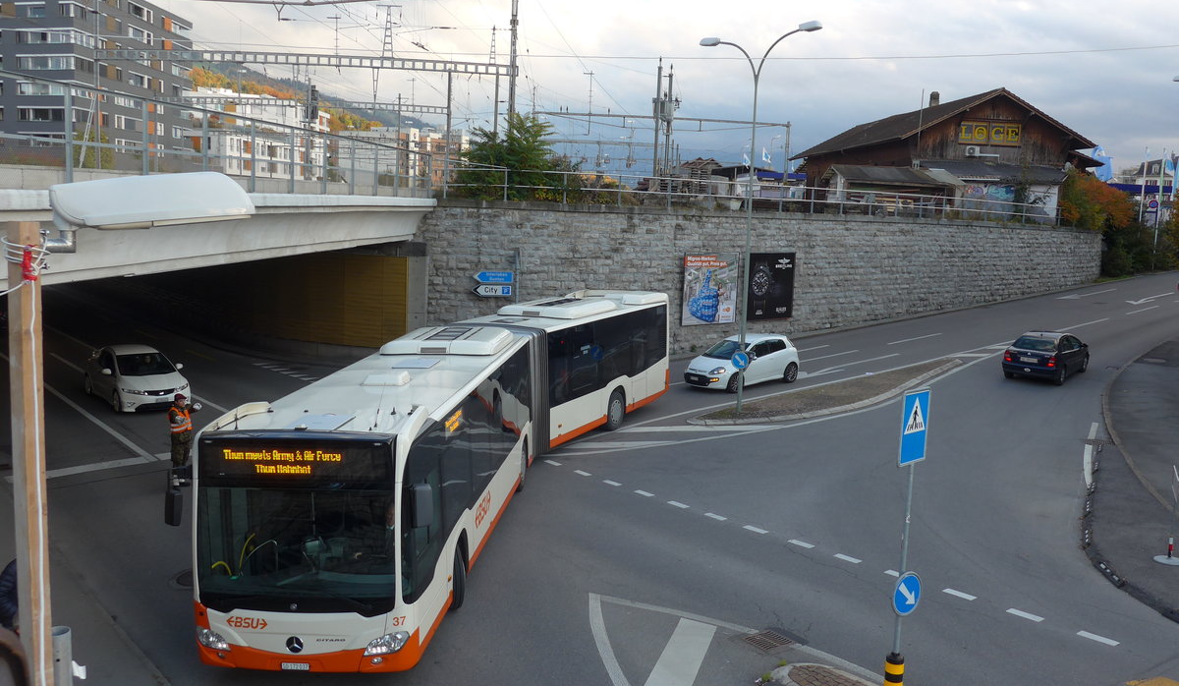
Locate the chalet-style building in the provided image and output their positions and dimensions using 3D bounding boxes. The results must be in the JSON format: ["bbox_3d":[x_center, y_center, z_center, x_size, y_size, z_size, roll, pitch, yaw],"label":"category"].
[{"bbox_3d":[21.484,-11.338,64.377,10.700,7.600,24.000,2,7,-3],"label":"chalet-style building"}]

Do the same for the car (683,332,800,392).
[{"bbox_3d":[4.607,0.527,29.923,4.060,1.490,1.690,-6,11,-41],"label":"car"}]

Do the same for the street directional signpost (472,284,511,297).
[{"bbox_3d":[-2.904,-1.541,29.400,1.240,0.380,0.100,0,8,-18],"label":"street directional signpost"}]

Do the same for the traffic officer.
[{"bbox_3d":[-7.667,1.842,18.641,0.450,1.800,0.620,8,9,37],"label":"traffic officer"}]

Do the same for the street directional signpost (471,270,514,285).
[{"bbox_3d":[-2.860,-1.951,29.400,1.240,0.360,0.100,0,8,-18],"label":"street directional signpost"}]

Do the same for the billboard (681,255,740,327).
[{"bbox_3d":[4.404,-1.957,35.608,2.720,2.600,0.100,-3,9,-37],"label":"billboard"}]

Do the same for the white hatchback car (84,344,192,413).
[{"bbox_3d":[-12.441,0.872,27.113,1.770,1.460,4.250,-5,11,-41],"label":"white hatchback car"}]

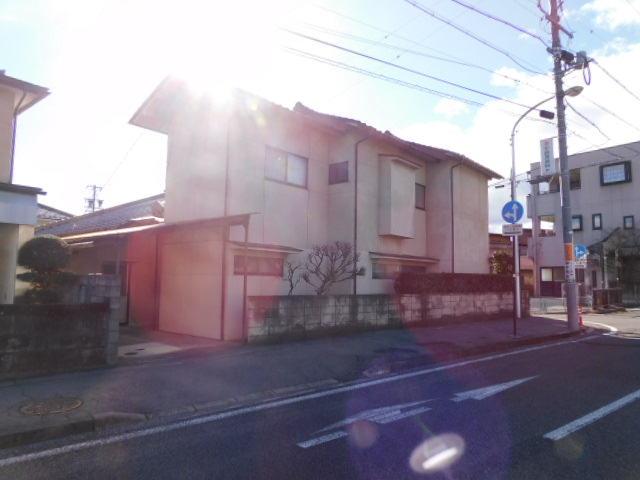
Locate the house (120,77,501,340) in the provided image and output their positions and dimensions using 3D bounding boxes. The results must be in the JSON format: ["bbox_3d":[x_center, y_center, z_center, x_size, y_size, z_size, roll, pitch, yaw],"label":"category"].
[{"bbox_3d":[1.459,-0.799,16.080,6.050,7.250,14.000,-3,-5,39],"label":"house"}]

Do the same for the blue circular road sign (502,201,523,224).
[{"bbox_3d":[5.290,-0.758,12.150,0.050,0.600,0.600,4,-5,-39],"label":"blue circular road sign"}]

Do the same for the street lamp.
[{"bbox_3d":[8.231,-1.202,15.982,0.300,8.150,2.520,4,-5,-39],"label":"street lamp"}]

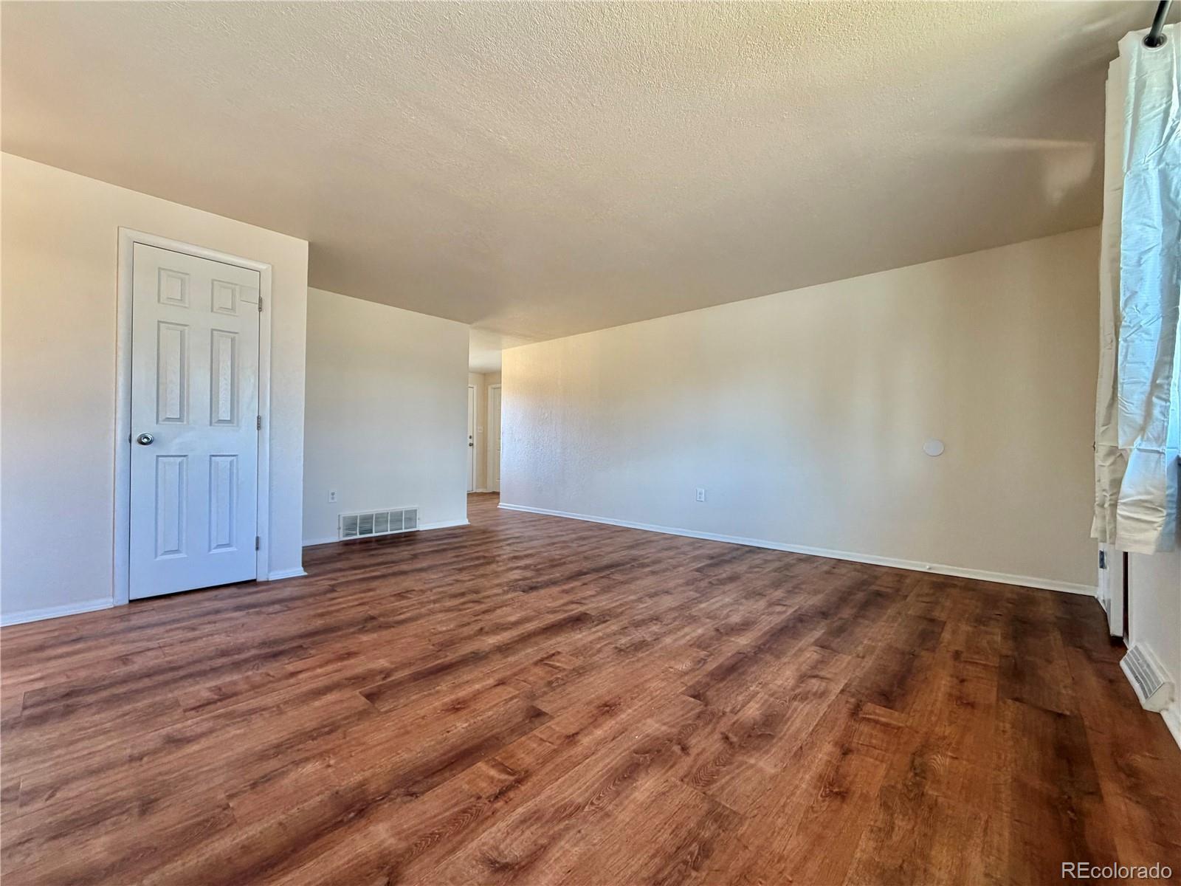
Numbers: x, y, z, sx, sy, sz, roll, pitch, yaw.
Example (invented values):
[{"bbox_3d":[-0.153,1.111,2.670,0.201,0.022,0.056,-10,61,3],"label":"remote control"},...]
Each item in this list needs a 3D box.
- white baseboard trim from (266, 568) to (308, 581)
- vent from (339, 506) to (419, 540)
[{"bbox_3d":[-2.075,0.894,3.284,0.025,0.057,0.224,0,0,42],"label":"white baseboard trim"},{"bbox_3d":[-2.098,0.803,4.800,0.020,0.255,0.800,0,0,42],"label":"vent"}]

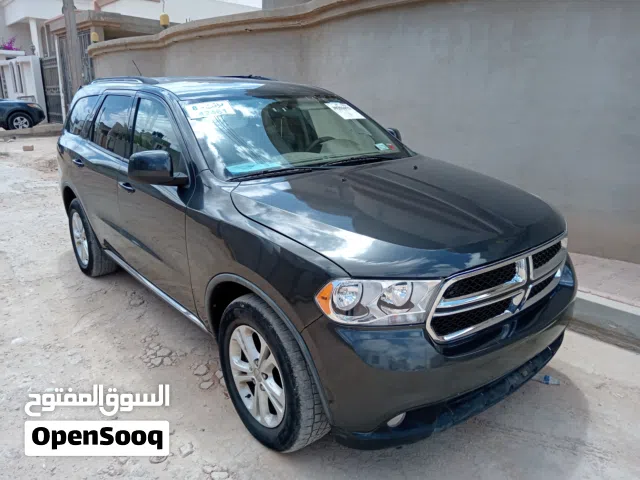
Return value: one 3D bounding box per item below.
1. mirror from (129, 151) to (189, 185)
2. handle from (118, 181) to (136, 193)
[{"bbox_3d":[-0.875,-0.389,2.697,0.270,0.190,0.190,-13,21,-37],"label":"mirror"},{"bbox_3d":[-1.274,-0.347,3.301,0.055,0.048,0.250,-14,22,-37],"label":"handle"}]

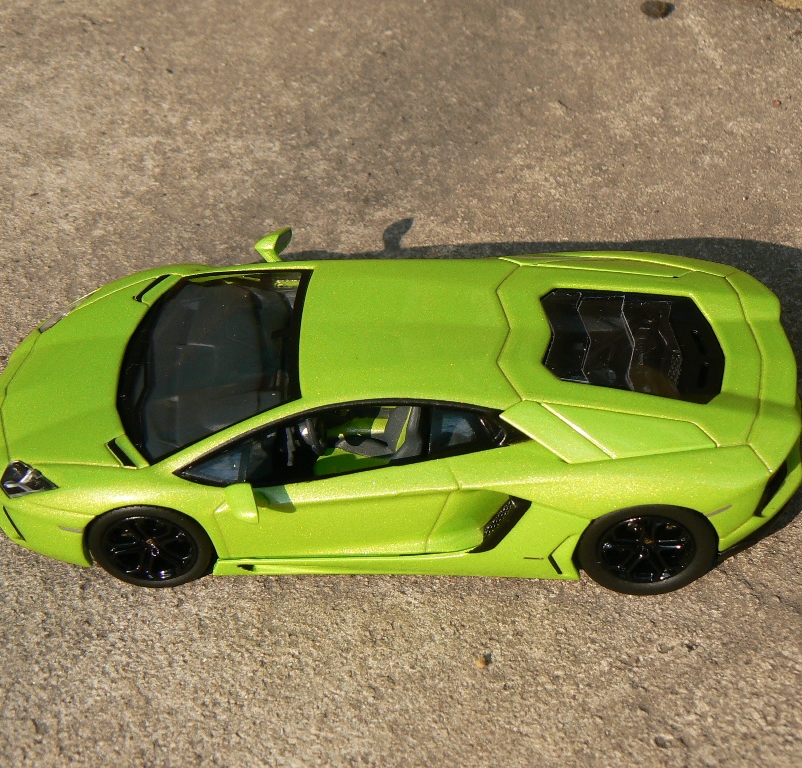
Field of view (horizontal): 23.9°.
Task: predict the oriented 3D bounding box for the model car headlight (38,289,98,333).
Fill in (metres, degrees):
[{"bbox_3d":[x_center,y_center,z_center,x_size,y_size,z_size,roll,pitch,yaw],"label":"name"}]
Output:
[{"bbox_3d":[-0.084,-0.017,0.478,0.015,0.007,0.013,0,43,2],"label":"model car headlight"}]

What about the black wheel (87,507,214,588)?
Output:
[{"bbox_3d":[-0.057,0.034,0.436,0.028,0.028,0.011,0,43,2],"label":"black wheel"}]

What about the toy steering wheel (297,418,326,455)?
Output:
[{"bbox_3d":[-0.021,0.010,0.440,0.004,0.013,0.013,-18,40,17],"label":"toy steering wheel"}]

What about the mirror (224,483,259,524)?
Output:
[{"bbox_3d":[-0.035,0.024,0.417,0.010,0.008,0.010,0,43,2],"label":"mirror"}]

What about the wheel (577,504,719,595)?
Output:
[{"bbox_3d":[0.055,0.034,0.431,0.031,0.031,0.013,0,43,2],"label":"wheel"}]

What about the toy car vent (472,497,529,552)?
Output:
[{"bbox_3d":[0.023,0.031,0.427,0.014,0.018,0.005,8,44,11],"label":"toy car vent"}]

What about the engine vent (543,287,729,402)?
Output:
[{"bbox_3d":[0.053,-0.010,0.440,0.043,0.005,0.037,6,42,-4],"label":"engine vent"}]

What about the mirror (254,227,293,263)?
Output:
[{"bbox_3d":[-0.032,-0.034,0.480,0.010,0.008,0.010,0,43,2],"label":"mirror"}]

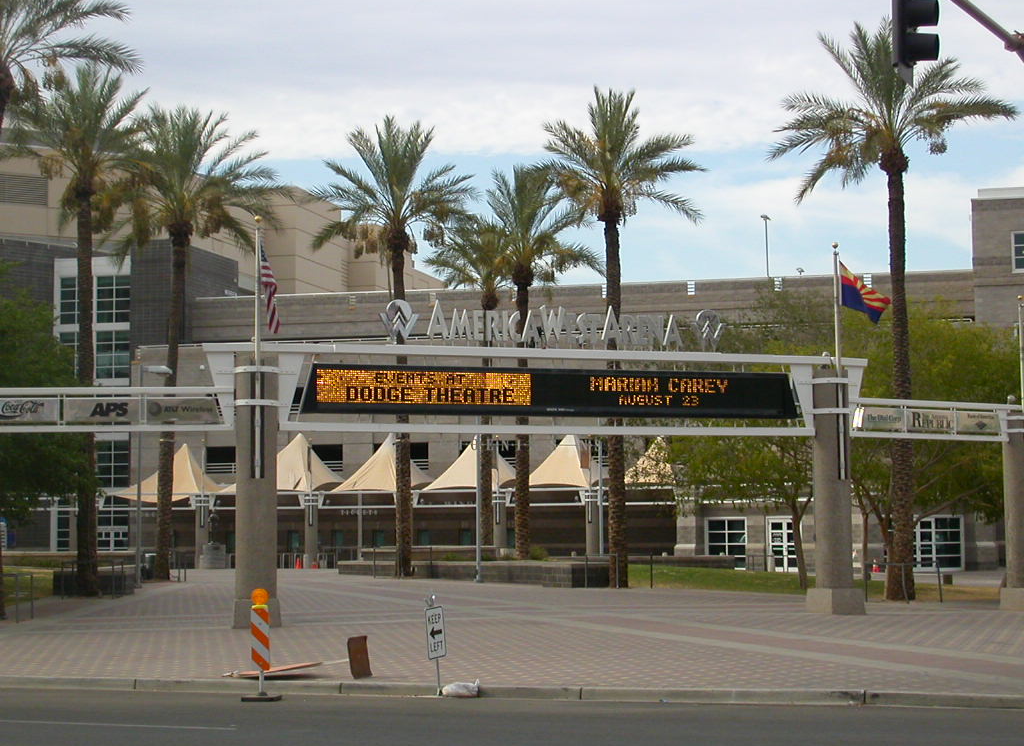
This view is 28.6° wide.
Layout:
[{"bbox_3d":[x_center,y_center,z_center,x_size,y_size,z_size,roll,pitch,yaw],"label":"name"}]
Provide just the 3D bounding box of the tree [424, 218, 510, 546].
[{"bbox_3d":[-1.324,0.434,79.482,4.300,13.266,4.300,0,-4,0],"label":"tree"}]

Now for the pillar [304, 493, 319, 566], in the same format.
[{"bbox_3d":[-10.581,8.374,106.146,0.700,4.024,0.700,0,-4,0],"label":"pillar"}]

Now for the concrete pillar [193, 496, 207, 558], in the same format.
[{"bbox_3d":[-16.335,8.283,106.171,0.670,3.736,0.670,-1,-5,0],"label":"concrete pillar"}]

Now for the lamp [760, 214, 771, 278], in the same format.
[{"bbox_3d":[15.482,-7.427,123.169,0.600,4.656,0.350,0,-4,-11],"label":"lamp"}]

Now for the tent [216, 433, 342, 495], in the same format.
[{"bbox_3d":[-12.475,4.924,109.443,5.200,3.267,5.500,-2,-4,15],"label":"tent"}]

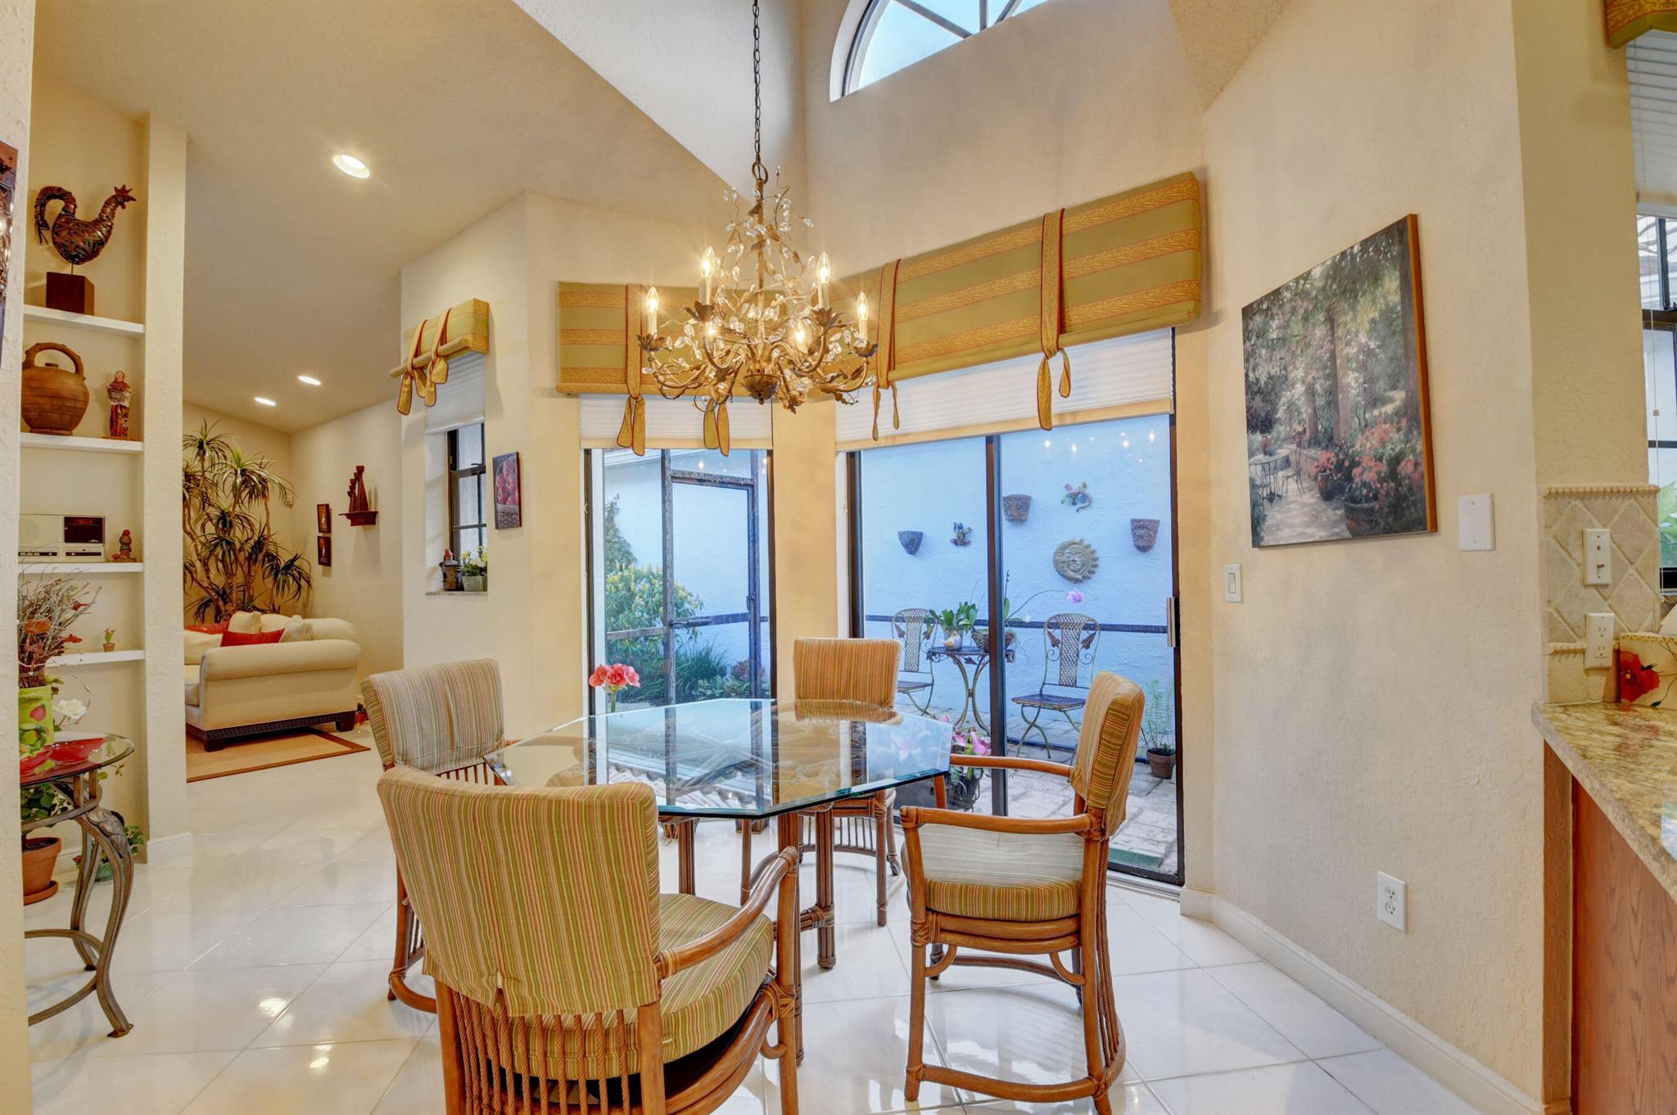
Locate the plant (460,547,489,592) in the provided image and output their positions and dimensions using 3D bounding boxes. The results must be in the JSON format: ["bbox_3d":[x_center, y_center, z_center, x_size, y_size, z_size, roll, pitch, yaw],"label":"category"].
[{"bbox_3d":[-2.022,0.063,3.925,0.190,0.250,0.160,-2,-2,36],"label":"plant"}]

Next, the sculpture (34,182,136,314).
[{"bbox_3d":[-3.191,-1.302,2.953,0.300,0.560,0.130,0,-1,-30],"label":"sculpture"}]

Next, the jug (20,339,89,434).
[{"bbox_3d":[-3.214,-0.693,2.860,0.200,0.385,0.205,-2,-2,43],"label":"jug"}]

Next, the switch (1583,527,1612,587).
[{"bbox_3d":[1.549,0.001,1.425,0.071,0.115,0.011,-1,-1,-10],"label":"switch"}]

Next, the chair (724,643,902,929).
[{"bbox_3d":[-0.017,0.818,2.720,0.600,0.915,0.620,-1,-1,15],"label":"chair"}]

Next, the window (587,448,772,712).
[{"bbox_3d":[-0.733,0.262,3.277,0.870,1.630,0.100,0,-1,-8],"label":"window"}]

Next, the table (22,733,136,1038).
[{"bbox_3d":[-2.231,0.902,1.841,0.840,0.720,0.520,-2,-2,37],"label":"table"}]

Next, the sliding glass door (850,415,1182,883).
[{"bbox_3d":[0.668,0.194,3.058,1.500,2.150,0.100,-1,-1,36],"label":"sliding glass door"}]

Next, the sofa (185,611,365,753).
[{"bbox_3d":[-5.016,0.955,5.919,2.150,0.880,0.970,-1,-1,38],"label":"sofa"}]

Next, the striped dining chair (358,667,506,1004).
[{"bbox_3d":[-1.004,0.791,2.080,0.540,0.920,0.560,-1,-2,21],"label":"striped dining chair"}]

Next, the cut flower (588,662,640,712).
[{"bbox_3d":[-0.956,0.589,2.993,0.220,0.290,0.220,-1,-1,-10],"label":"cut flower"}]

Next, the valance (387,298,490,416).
[{"bbox_3d":[-2.269,-1.091,3.941,0.850,0.510,0.160,-2,-2,36],"label":"valance"}]

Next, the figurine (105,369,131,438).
[{"bbox_3d":[-3.039,-0.640,2.950,0.085,0.295,0.090,-2,-2,43],"label":"figurine"}]

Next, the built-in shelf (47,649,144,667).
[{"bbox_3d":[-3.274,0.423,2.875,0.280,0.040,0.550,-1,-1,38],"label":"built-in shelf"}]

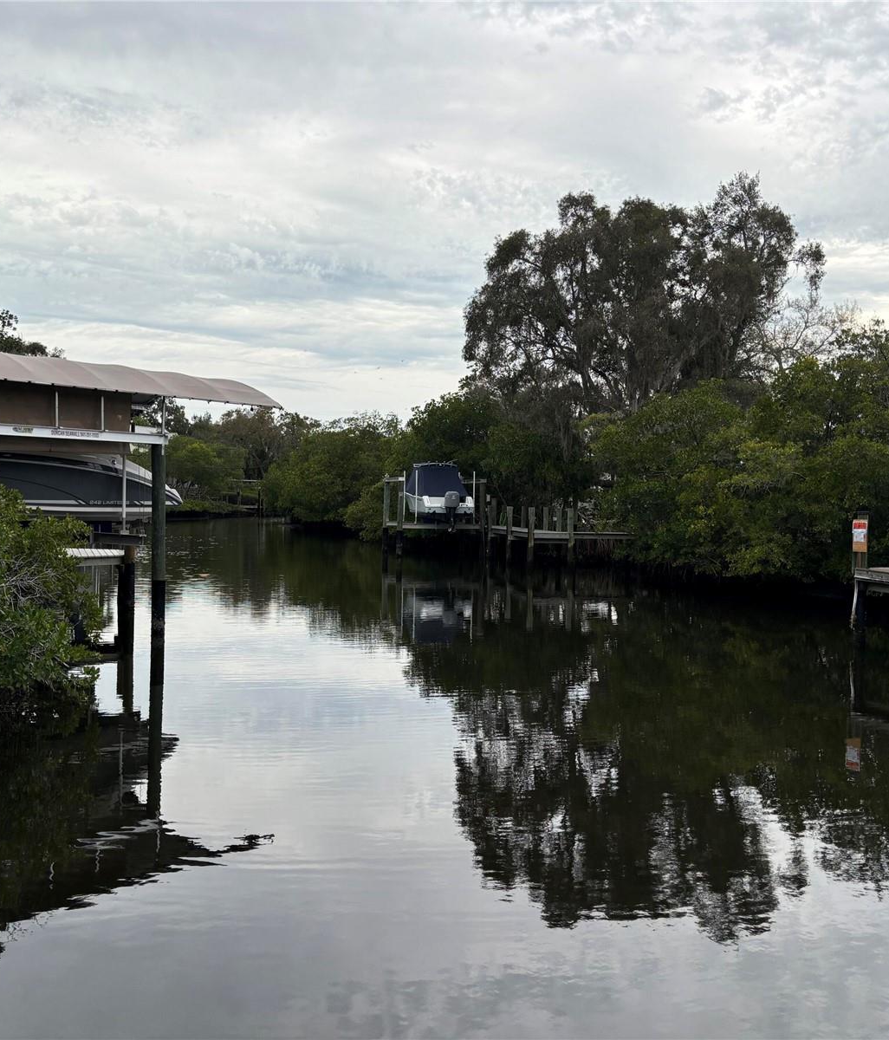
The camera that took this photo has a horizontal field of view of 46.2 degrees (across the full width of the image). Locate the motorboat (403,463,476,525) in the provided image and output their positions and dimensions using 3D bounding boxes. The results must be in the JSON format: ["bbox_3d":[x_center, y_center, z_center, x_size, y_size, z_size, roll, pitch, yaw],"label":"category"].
[{"bbox_3d":[-0.380,-1.200,48.000,2.600,3.050,7.200,1,2,-11],"label":"motorboat"}]

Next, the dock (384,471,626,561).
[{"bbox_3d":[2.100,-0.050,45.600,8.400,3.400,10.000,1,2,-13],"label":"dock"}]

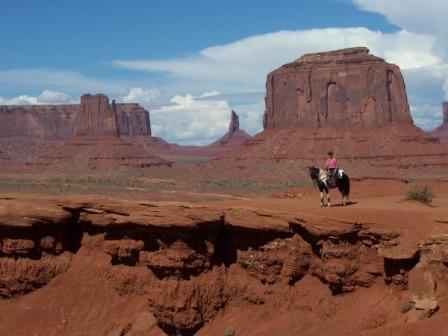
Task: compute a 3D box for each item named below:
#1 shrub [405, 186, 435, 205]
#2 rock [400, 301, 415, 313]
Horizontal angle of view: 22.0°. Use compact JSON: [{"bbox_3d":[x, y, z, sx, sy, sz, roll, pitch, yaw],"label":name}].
[{"bbox_3d":[8.701,1.187,51.000,1.220,0.820,1.100,0,1,0],"label":"shrub"},{"bbox_3d":[5.257,3.968,33.000,0.380,0.310,0.340,0,1,0],"label":"rock"}]

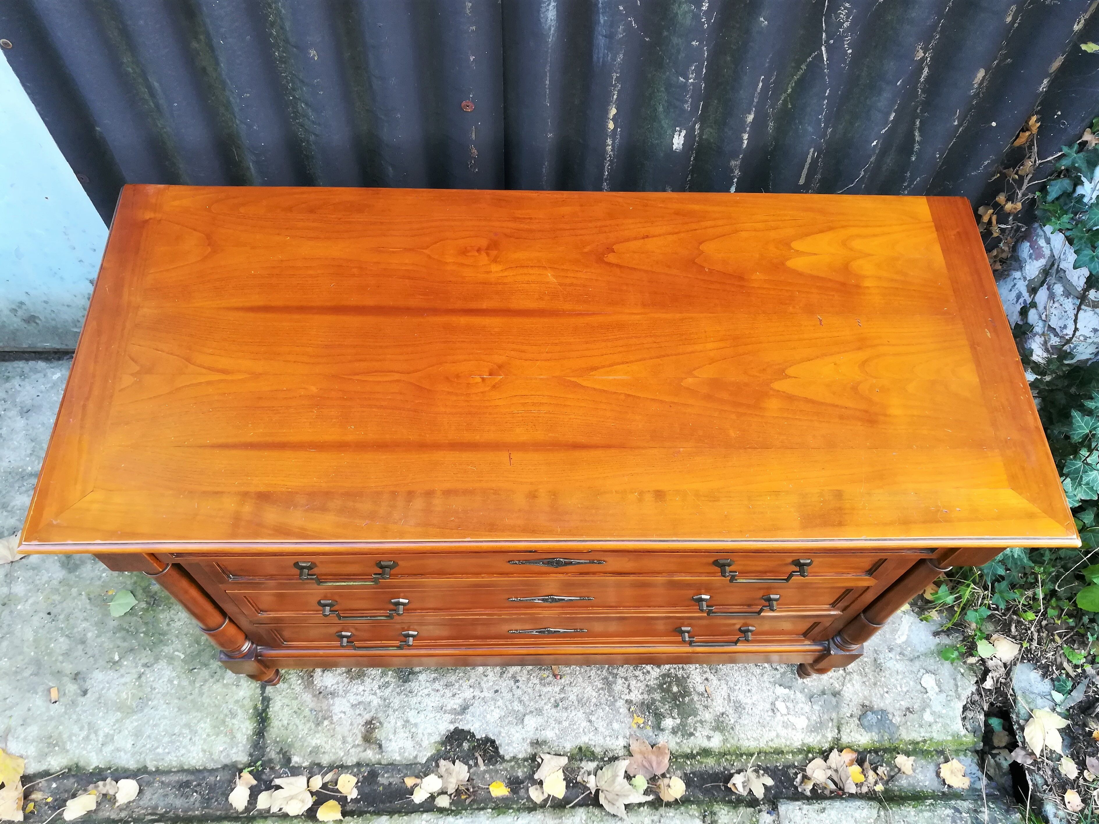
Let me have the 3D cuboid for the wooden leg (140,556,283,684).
[{"bbox_3d":[-0.525,0.340,1.319,0.062,0.654,0.062,0,59,-3],"label":"wooden leg"}]

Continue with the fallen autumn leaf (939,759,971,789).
[{"bbox_3d":[0.761,0.680,1.548,0.059,0.016,0.047,31,62,15],"label":"fallen autumn leaf"}]

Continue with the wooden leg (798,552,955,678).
[{"bbox_3d":[0.523,0.344,1.366,0.062,0.654,0.062,0,59,-3],"label":"wooden leg"}]

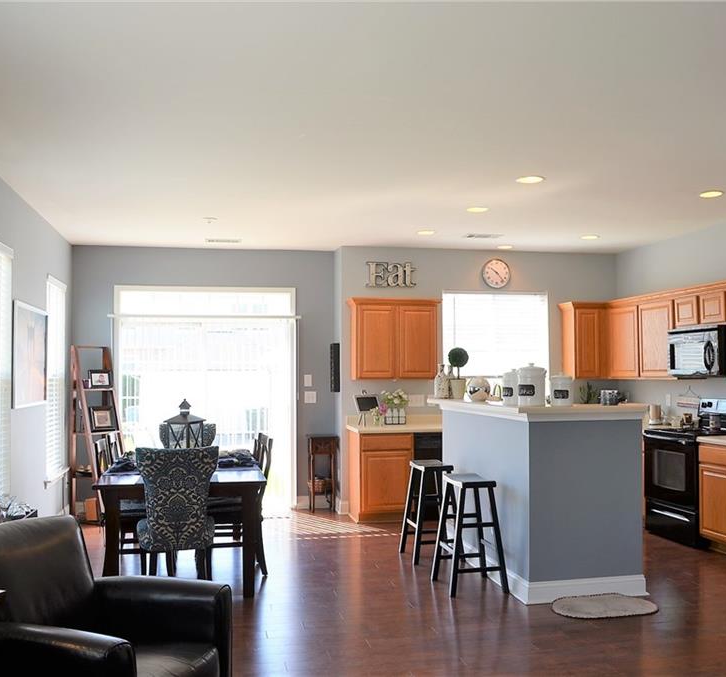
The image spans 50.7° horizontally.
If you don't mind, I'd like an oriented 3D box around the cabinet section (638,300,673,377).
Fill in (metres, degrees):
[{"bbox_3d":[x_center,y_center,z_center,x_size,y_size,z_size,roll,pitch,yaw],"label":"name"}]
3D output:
[{"bbox_3d":[2.995,0.014,7.466,0.325,0.760,0.580,0,-3,-12],"label":"cabinet section"}]

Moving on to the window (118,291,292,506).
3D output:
[{"bbox_3d":[-1.616,0.637,7.913,1.838,2.316,0.121,0,-2,-12],"label":"window"}]

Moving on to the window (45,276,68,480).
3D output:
[{"bbox_3d":[-2.823,0.365,7.023,0.091,1.792,0.936,0,-2,-12],"label":"window"}]

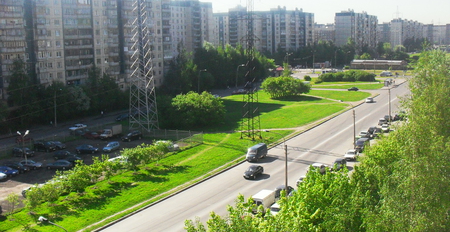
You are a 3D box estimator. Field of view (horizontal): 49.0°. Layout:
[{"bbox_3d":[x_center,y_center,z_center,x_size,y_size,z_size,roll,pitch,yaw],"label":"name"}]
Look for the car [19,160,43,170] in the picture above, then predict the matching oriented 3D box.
[{"bbox_3d":[-32.675,8.168,83.140,4.200,1.420,1.680,3,10,20],"label":"car"}]

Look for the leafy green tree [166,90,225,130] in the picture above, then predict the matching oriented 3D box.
[{"bbox_3d":[-7.698,-2.450,136.771,13.500,7.500,11.000,4,10,28],"label":"leafy green tree"}]

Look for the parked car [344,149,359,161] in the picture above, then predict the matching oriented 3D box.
[{"bbox_3d":[23.917,7.450,93.234,1.700,1.450,4.250,6,12,30],"label":"parked car"}]

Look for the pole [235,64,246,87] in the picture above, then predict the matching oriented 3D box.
[{"bbox_3d":[6.597,-17.939,222.470,3.500,10.100,0.400,4,10,28],"label":"pole"}]

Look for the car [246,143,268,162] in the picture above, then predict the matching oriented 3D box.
[{"bbox_3d":[6.197,6.894,94.293,2.000,2.300,5.400,4,10,28],"label":"car"}]

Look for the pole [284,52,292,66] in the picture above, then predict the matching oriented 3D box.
[{"bbox_3d":[35.655,-29.112,274.095,3.600,10.500,0.600,6,12,30],"label":"pole"}]

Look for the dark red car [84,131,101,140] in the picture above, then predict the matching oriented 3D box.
[{"bbox_3d":[-30.740,4.569,114.679,4.200,1.430,1.700,3,10,25],"label":"dark red car"}]

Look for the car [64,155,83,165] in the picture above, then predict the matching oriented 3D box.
[{"bbox_3d":[-27.469,8.175,90.399,4.300,1.450,1.720,3,11,20],"label":"car"}]

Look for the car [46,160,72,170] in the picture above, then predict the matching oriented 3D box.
[{"bbox_3d":[-27.628,8.195,82.809,4.350,1.420,1.700,2,10,14],"label":"car"}]

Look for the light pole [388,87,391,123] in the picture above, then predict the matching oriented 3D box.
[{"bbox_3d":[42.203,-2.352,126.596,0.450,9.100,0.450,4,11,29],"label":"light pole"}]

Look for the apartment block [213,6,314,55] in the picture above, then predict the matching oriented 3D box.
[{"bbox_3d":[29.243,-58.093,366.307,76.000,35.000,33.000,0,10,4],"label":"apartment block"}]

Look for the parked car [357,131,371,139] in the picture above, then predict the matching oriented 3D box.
[{"bbox_3d":[31.166,4.331,110.373,1.750,1.450,4.300,4,10,28],"label":"parked car"}]

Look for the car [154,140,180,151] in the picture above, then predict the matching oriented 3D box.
[{"bbox_3d":[-11.886,6.168,101.298,4.400,1.480,1.750,4,11,25],"label":"car"}]

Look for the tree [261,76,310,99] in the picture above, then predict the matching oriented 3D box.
[{"bbox_3d":[21.129,-10.007,170.800,17.200,6.800,11.500,0,10,0],"label":"tree"}]

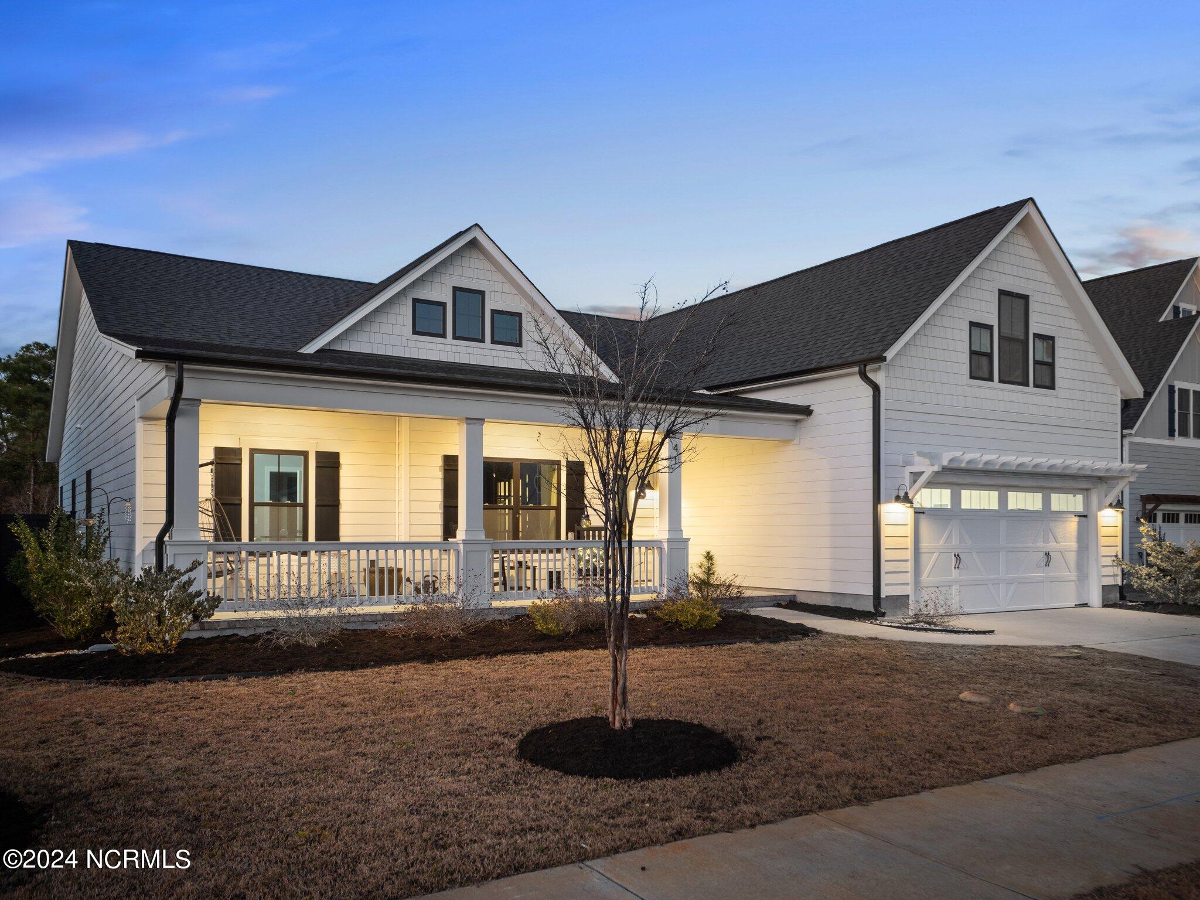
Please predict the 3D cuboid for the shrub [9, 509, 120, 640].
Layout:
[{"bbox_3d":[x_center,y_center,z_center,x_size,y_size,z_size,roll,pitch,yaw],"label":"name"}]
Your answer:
[{"bbox_3d":[-6.474,1.502,10.900,1.300,1.580,1.200,0,-2,0],"label":"shrub"}]

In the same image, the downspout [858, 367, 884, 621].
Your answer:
[{"bbox_3d":[4.366,0.641,14.500,0.400,4.000,0.200,1,-3,-30],"label":"downspout"}]

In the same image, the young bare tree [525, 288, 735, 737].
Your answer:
[{"bbox_3d":[0.233,0.423,6.900,1.540,3.420,1.500,0,-2,0],"label":"young bare tree"}]

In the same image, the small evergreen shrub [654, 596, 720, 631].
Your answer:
[{"bbox_3d":[1.244,2.339,13.000,0.980,0.510,0.850,0,-2,0],"label":"small evergreen shrub"}]

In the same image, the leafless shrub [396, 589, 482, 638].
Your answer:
[{"bbox_3d":[-2.111,2.142,11.800,1.120,0.660,1.000,0,-2,0],"label":"leafless shrub"}]

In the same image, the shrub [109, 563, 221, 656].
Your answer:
[{"bbox_3d":[-4.735,1.718,9.800,1.180,1.030,1.100,0,-2,0],"label":"shrub"}]

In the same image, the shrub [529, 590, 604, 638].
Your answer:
[{"bbox_3d":[-0.447,2.203,12.100,1.000,0.650,0.850,0,-2,0],"label":"shrub"}]

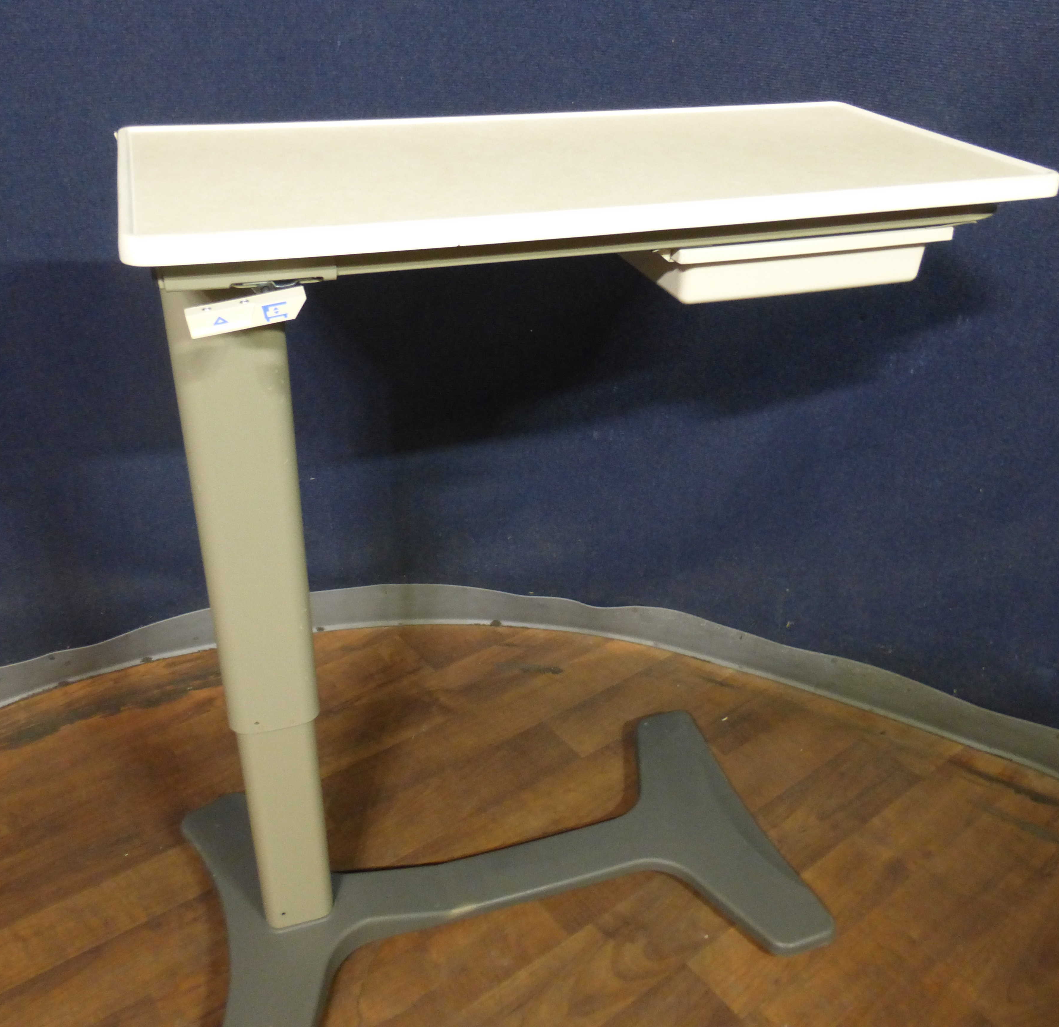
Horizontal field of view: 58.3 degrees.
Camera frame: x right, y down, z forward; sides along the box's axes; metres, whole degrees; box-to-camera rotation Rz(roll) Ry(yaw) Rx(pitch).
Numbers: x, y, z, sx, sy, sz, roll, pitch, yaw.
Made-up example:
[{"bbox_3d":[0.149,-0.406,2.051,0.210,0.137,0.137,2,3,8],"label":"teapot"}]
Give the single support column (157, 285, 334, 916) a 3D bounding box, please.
[{"bbox_3d":[-0.290,0.152,1.052,0.097,0.889,0.075,-9,35,-18],"label":"single support column"}]

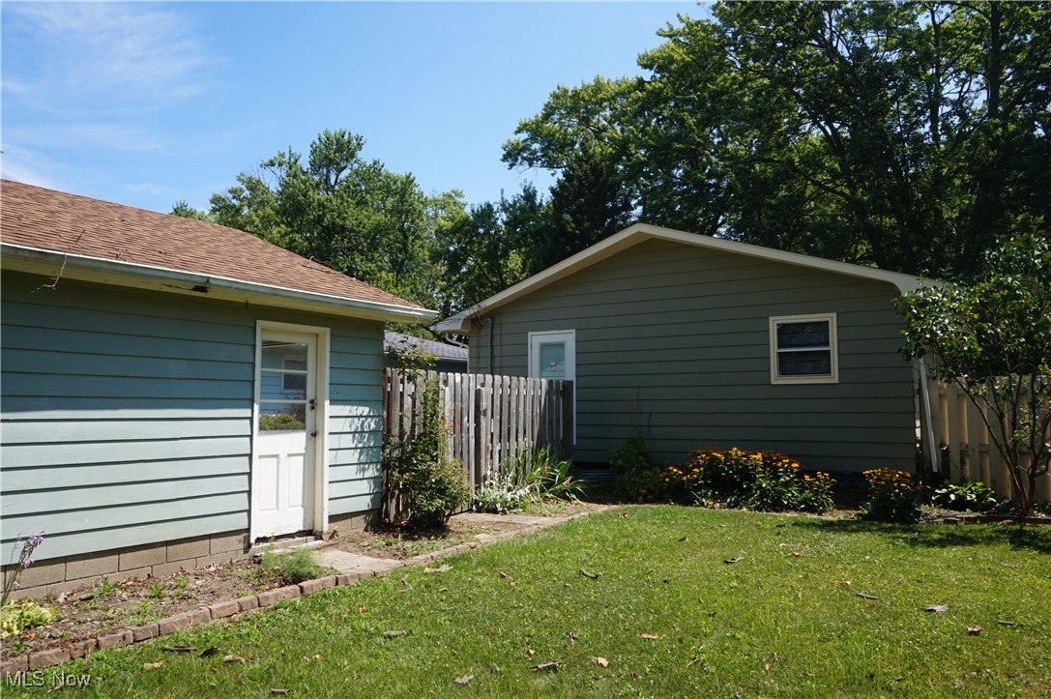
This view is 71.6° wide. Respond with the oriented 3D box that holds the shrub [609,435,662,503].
[{"bbox_3d":[1.694,1.807,11.159,0.780,0.974,0.750,0,-5,0],"label":"shrub"}]

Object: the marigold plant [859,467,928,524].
[{"bbox_3d":[4.675,1.831,9.239,0.780,0.612,0.720,-3,-5,29],"label":"marigold plant"}]

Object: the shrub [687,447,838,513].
[{"bbox_3d":[3.172,1.783,10.198,2.054,0.815,1.000,-3,-6,30],"label":"shrub"}]

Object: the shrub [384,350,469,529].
[{"bbox_3d":[-1.174,1.035,8.598,0.750,2.040,0.920,-3,-6,34],"label":"shrub"}]

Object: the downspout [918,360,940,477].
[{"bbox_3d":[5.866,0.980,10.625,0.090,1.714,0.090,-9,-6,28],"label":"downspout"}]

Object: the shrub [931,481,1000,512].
[{"bbox_3d":[5.874,1.945,9.734,0.840,0.340,0.750,-3,-5,29],"label":"shrub"}]

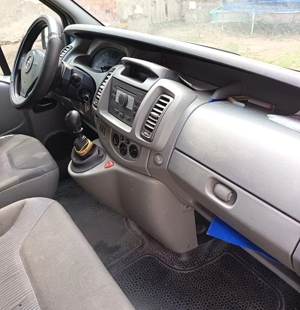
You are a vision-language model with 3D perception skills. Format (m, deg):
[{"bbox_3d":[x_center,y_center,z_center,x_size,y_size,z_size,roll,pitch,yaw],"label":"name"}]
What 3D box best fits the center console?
[{"bbox_3d":[-0.072,0.045,1.019,0.385,0.735,0.410,-20,35,-32],"label":"center console"}]

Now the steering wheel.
[{"bbox_3d":[-0.450,-0.361,1.128,0.100,0.385,0.385,15,13,-44],"label":"steering wheel"}]

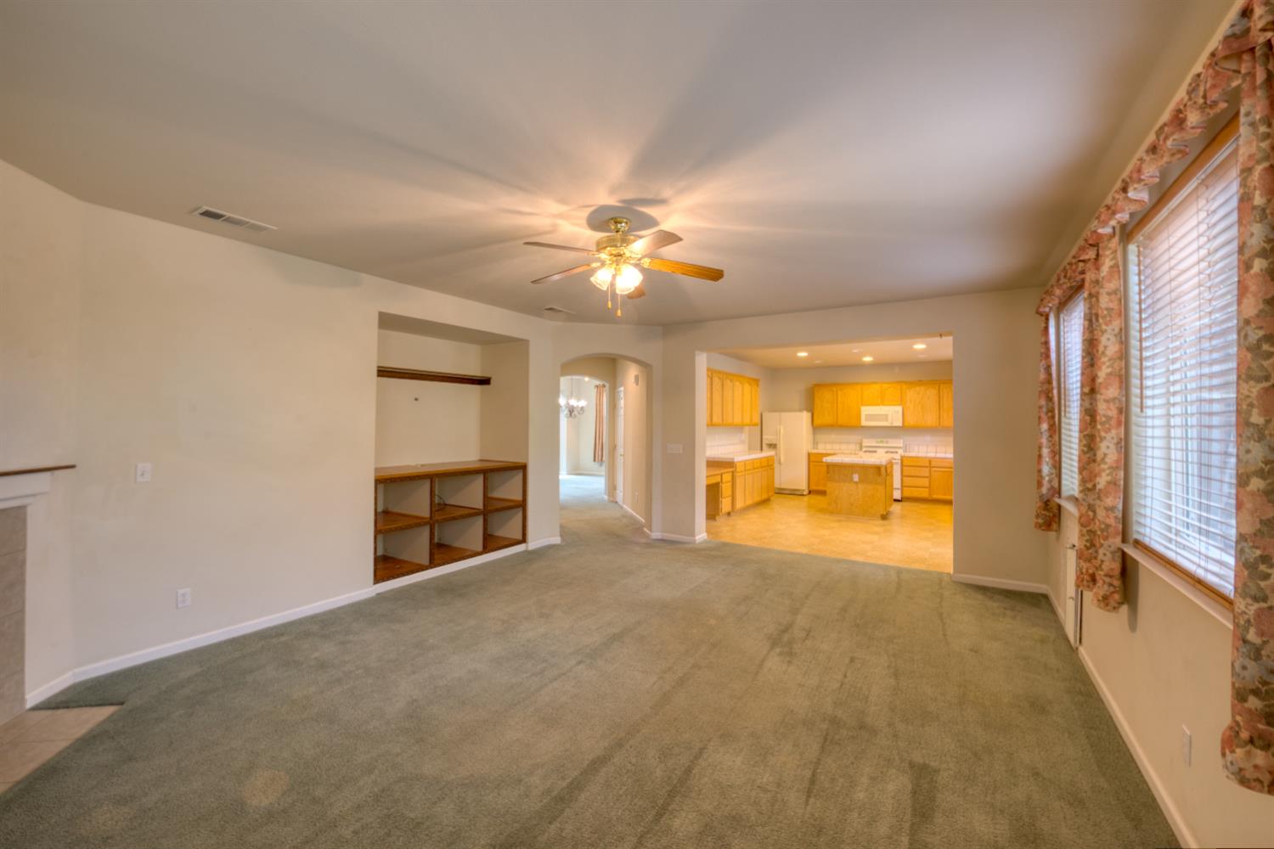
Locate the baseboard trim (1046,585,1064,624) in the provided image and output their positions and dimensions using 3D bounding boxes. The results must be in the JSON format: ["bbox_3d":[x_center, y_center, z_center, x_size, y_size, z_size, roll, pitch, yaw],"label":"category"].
[{"bbox_3d":[3.330,1.434,3.970,0.016,0.085,0.810,0,0,33],"label":"baseboard trim"}]

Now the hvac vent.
[{"bbox_3d":[-2.445,-1.229,3.009,0.190,0.020,0.375,0,0,33],"label":"hvac vent"}]

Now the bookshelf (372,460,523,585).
[{"bbox_3d":[-2.087,0.904,5.178,0.800,0.920,1.780,0,0,33],"label":"bookshelf"}]

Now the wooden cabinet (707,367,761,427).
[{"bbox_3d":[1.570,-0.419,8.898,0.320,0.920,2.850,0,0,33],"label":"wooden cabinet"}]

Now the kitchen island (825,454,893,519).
[{"bbox_3d":[3.787,1.020,8.431,0.940,0.920,1.220,0,0,33],"label":"kitchen island"}]

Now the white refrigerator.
[{"bbox_3d":[3.327,0.600,10.932,0.930,1.760,0.780,0,0,33],"label":"white refrigerator"}]

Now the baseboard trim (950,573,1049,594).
[{"bbox_3d":[3.267,1.434,4.487,0.683,0.085,0.018,0,0,33],"label":"baseboard trim"}]

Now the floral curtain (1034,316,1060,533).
[{"bbox_3d":[3.291,-0.029,3.994,0.115,1.730,0.520,0,0,33],"label":"floral curtain"}]

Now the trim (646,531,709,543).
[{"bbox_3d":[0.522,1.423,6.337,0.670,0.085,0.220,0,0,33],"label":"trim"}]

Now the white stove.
[{"bbox_3d":[4.901,0.891,9.957,0.765,1.190,0.670,0,0,33],"label":"white stove"}]

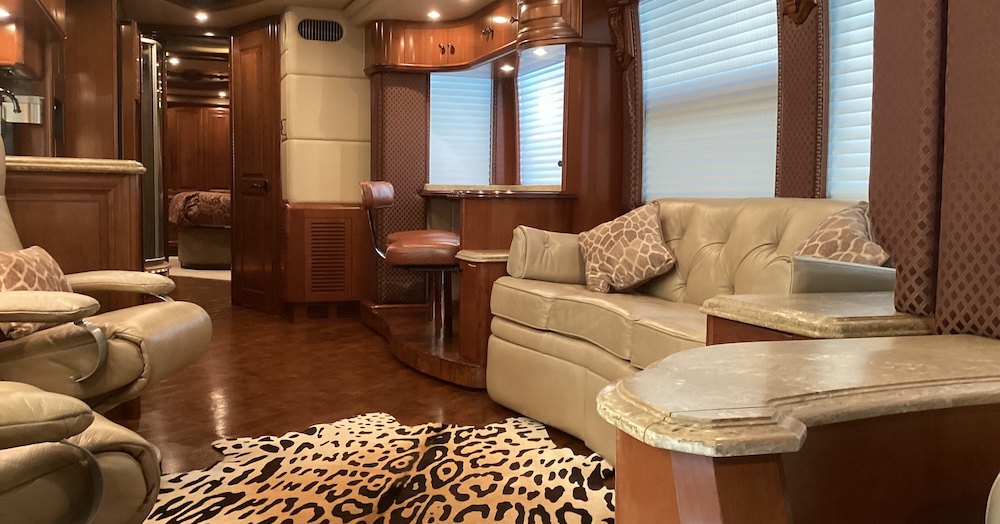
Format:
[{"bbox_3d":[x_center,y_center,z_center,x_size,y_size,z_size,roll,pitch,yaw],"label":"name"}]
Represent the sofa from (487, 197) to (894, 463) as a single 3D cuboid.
[{"bbox_3d":[0.576,0.172,3.161,0.840,0.816,1.840,-1,4,-20],"label":"sofa"}]

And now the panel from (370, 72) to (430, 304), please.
[{"bbox_3d":[-0.649,-0.473,5.822,0.380,1.490,0.040,-1,4,-20],"label":"panel"}]

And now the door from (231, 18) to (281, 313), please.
[{"bbox_3d":[-1.688,-0.628,6.136,0.050,1.930,0.690,-3,6,-43],"label":"door"}]

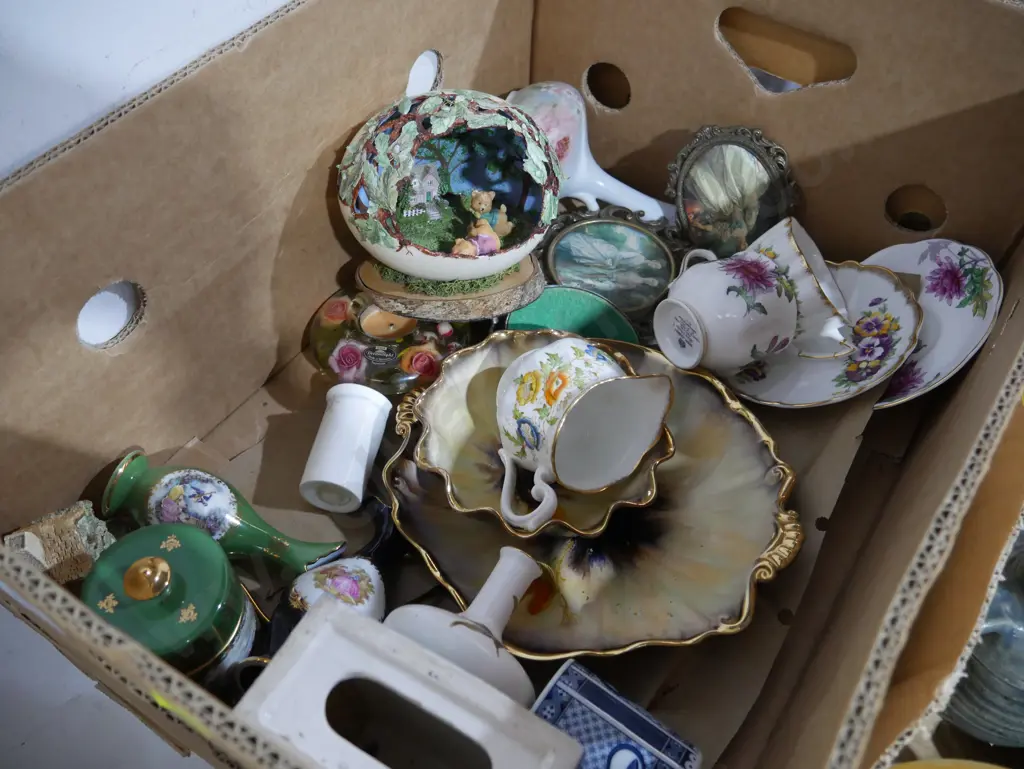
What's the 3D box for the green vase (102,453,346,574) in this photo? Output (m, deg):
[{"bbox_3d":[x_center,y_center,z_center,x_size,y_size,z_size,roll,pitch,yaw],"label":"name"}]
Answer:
[{"bbox_3d":[-0.168,0.080,0.483,0.137,0.055,0.055,19,70,3],"label":"green vase"}]

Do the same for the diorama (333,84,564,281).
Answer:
[{"bbox_3d":[-0.039,-0.122,0.521,0.139,0.124,0.118,-6,27,-12],"label":"diorama"}]

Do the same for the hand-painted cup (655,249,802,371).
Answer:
[{"bbox_3d":[0.129,-0.050,0.542,0.063,0.084,0.102,-22,90,-28],"label":"hand-painted cup"}]

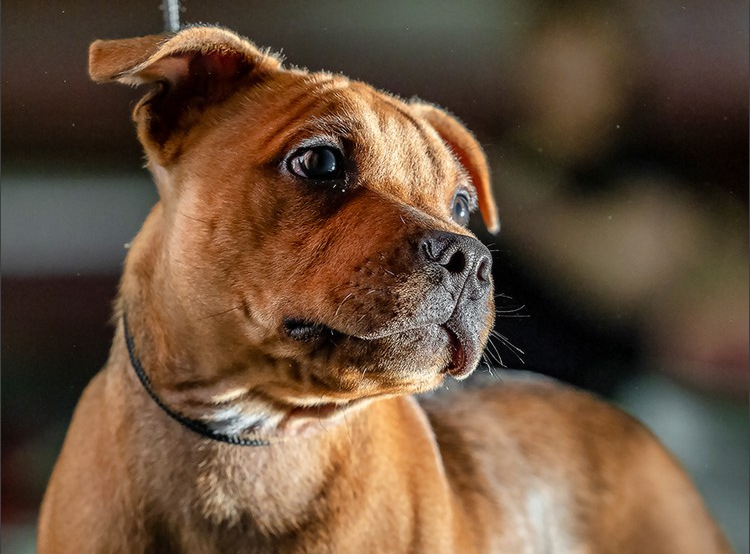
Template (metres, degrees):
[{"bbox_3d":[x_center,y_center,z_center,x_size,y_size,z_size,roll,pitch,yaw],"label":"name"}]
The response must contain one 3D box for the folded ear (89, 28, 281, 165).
[{"bbox_3d":[-0.092,-0.088,3.620,0.060,0.062,0.070,8,-6,45],"label":"folded ear"}]

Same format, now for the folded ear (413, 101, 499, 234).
[{"bbox_3d":[0.038,-0.053,3.680,0.050,0.063,0.042,8,-6,45],"label":"folded ear"}]

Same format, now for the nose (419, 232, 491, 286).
[{"bbox_3d":[0.038,-0.009,3.565,0.021,0.026,0.034,8,-6,45],"label":"nose"}]

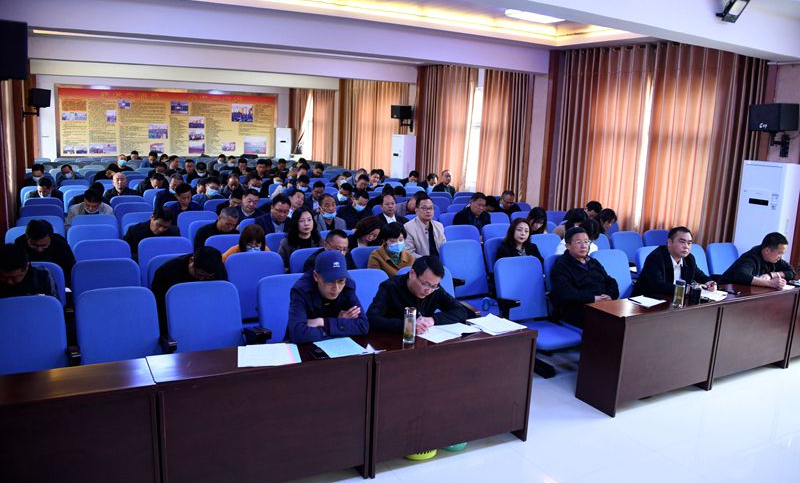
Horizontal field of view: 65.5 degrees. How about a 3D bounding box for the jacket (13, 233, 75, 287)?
[{"bbox_3d":[-2.795,0.204,4.888,0.540,0.630,0.460,-3,11,-27],"label":"jacket"}]

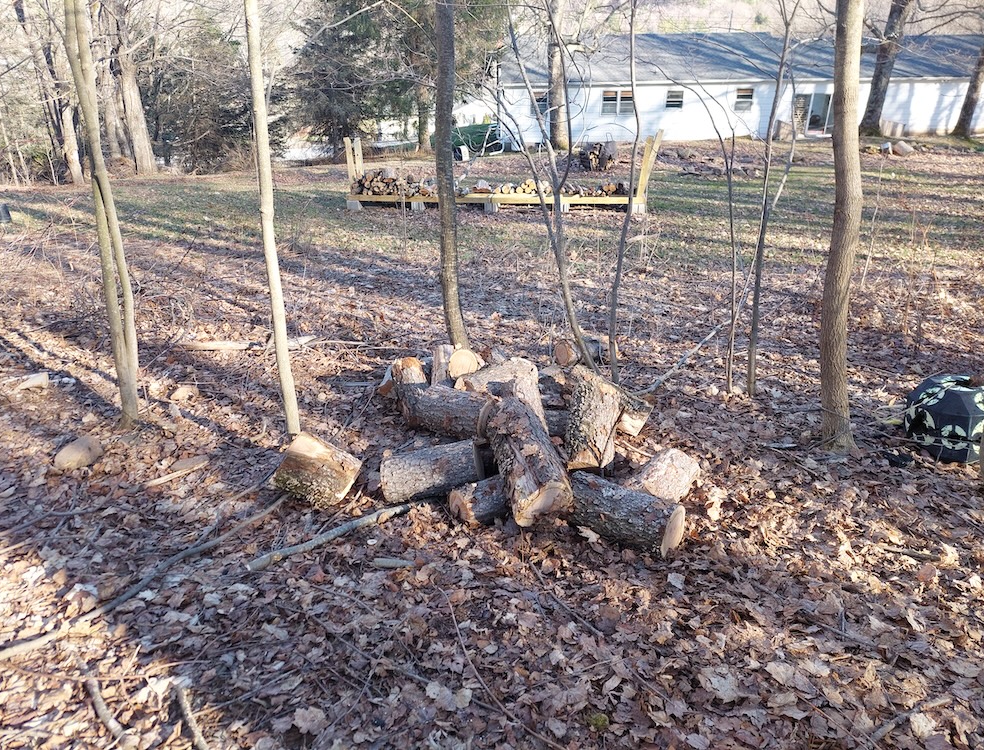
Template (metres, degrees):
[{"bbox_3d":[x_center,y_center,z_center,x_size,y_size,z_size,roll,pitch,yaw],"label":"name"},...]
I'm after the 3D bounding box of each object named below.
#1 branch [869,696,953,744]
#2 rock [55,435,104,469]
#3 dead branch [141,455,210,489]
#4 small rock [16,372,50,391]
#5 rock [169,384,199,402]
[{"bbox_3d":[1.105,0.908,1.823,0.322,0.025,0.040,-10,23,-24],"label":"branch"},{"bbox_3d":[-1.891,0.360,3.147,0.190,0.104,0.133,-15,27,-31],"label":"rock"},{"bbox_3d":[-1.393,0.431,3.068,0.080,0.030,0.311,16,26,35],"label":"dead branch"},{"bbox_3d":[-2.684,0.043,4.041,0.160,0.061,0.096,-16,28,-33],"label":"small rock"},{"bbox_3d":[-1.735,0.102,3.880,0.147,0.066,0.103,-11,25,-24],"label":"rock"}]

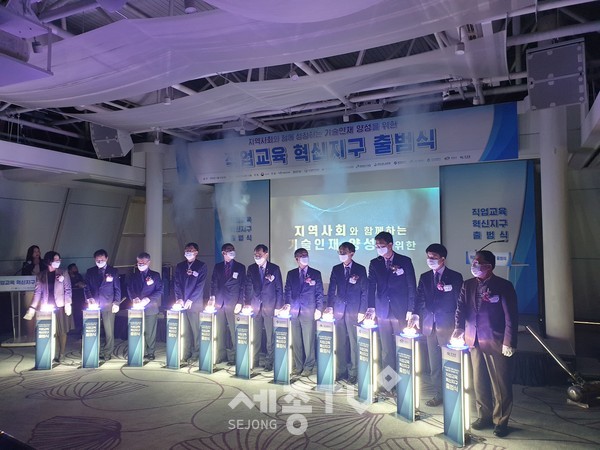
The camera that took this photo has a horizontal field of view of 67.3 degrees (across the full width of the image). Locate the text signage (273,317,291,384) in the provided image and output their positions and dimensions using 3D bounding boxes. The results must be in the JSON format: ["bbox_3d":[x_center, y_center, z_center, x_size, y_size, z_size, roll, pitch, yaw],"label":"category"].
[{"bbox_3d":[-0.185,1.542,5.633,0.230,0.840,0.200,-2,-3,27],"label":"text signage"}]

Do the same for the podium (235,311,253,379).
[{"bbox_3d":[-0.695,1.557,5.876,0.230,0.840,0.200,-2,-3,25],"label":"podium"}]

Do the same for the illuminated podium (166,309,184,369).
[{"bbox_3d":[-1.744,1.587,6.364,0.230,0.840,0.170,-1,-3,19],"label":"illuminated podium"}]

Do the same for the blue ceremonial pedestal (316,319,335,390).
[{"bbox_3d":[0.336,1.497,5.282,0.215,0.825,0.140,-2,-3,33],"label":"blue ceremonial pedestal"}]

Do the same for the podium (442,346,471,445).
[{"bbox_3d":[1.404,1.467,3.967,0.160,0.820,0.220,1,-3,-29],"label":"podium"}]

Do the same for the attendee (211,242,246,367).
[{"bbox_3d":[-1.027,1.139,6.529,0.520,1.720,0.450,-1,-2,5],"label":"attendee"}]

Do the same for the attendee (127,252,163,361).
[{"bbox_3d":[-2.384,1.225,6.895,0.510,1.620,0.420,0,-3,-7],"label":"attendee"}]

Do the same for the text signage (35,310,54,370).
[{"bbox_3d":[-3.567,1.617,6.348,0.220,0.800,0.130,0,-3,0],"label":"text signage"}]

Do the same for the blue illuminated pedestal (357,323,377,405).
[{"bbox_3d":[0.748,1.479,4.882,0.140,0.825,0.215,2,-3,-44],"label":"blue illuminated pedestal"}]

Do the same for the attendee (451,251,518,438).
[{"bbox_3d":[1.698,1.058,4.144,0.440,1.650,0.560,2,-3,-44],"label":"attendee"}]

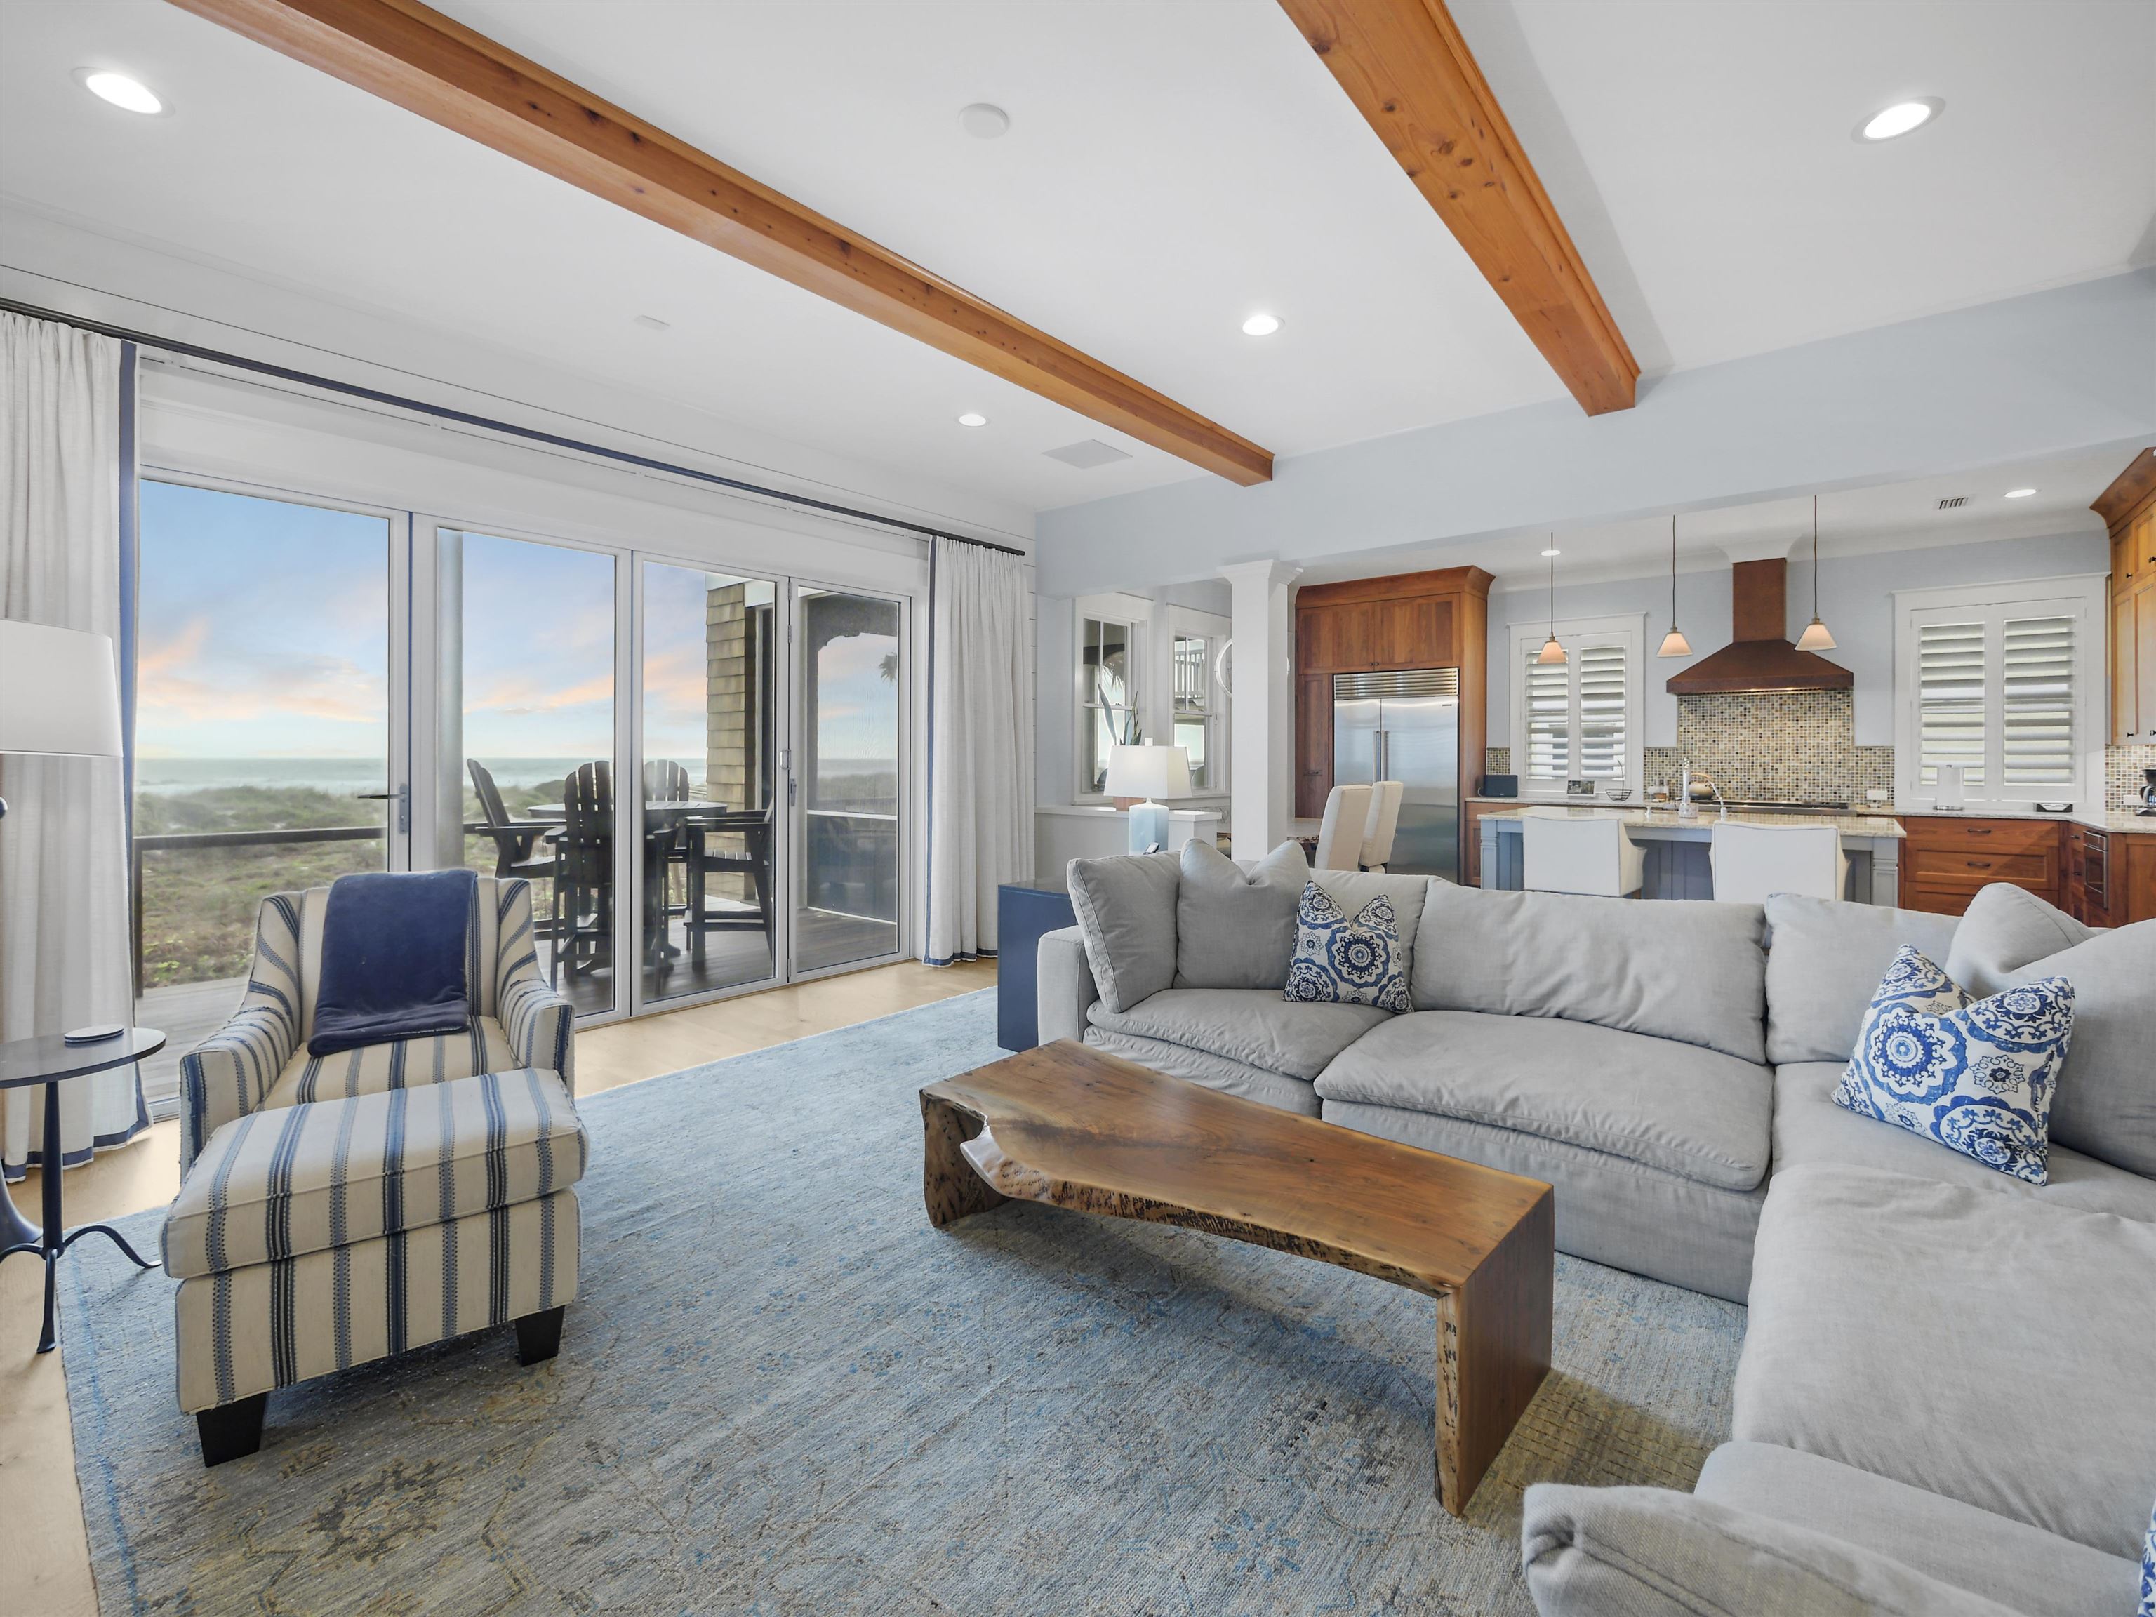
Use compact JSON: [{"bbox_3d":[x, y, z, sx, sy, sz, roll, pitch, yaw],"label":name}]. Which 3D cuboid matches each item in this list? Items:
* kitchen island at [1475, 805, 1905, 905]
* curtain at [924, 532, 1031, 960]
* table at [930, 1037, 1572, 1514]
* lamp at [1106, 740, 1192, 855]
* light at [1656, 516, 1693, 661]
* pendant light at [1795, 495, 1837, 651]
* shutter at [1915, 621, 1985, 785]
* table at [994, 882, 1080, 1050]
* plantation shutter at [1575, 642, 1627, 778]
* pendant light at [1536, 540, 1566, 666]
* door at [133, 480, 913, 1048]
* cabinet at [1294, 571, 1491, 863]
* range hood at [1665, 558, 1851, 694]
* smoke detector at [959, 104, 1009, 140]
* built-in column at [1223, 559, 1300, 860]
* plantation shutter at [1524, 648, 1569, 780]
[{"bbox_3d":[4.178,0.536,6.024,2.209,0.941,1.491,1,2,38],"label":"kitchen island"},{"bbox_3d":[-0.649,-0.398,6.086,0.175,2.802,0.979,1,2,40],"label":"curtain"},{"bbox_3d":[0.286,0.975,2.107,1.423,0.388,0.574,1,2,41],"label":"table"},{"bbox_3d":[0.343,0.006,4.316,0.387,0.690,0.209,1,2,39],"label":"lamp"},{"bbox_3d":[4.183,-1.548,6.105,0.245,0.989,0.245,1,2,38],"label":"light"},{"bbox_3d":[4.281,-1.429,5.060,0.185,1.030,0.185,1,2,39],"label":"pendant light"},{"bbox_3d":[6.588,-0.778,6.577,0.396,1.239,0.060,1,2,39],"label":"shutter"},{"bbox_3d":[0.093,0.735,4.198,0.582,0.757,0.736,1,2,39],"label":"table"},{"bbox_3d":[4.878,-0.906,8.107,0.432,1.257,0.060,1,2,38],"label":"plantation shutter"},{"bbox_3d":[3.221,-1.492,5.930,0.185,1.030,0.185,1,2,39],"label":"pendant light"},{"bbox_3d":[-2.240,-0.115,4.346,0.120,2.310,3.483,1,2,41],"label":"door"},{"bbox_3d":[3.181,-0.726,8.897,1.757,3.131,0.875,1,2,38],"label":"cabinet"},{"bbox_3d":[5.652,-1.511,7.247,1.215,1.082,0.606,1,2,38],"label":"range hood"},{"bbox_3d":[-0.268,-1.968,2.500,0.145,0.035,0.145,0,3,0],"label":"smoke detector"},{"bbox_3d":[1.169,-0.276,5.583,0.370,2.489,0.370,1,2,40],"label":"built-in column"},{"bbox_3d":[4.426,-0.887,8.242,0.394,1.250,0.060,1,2,39],"label":"plantation shutter"}]

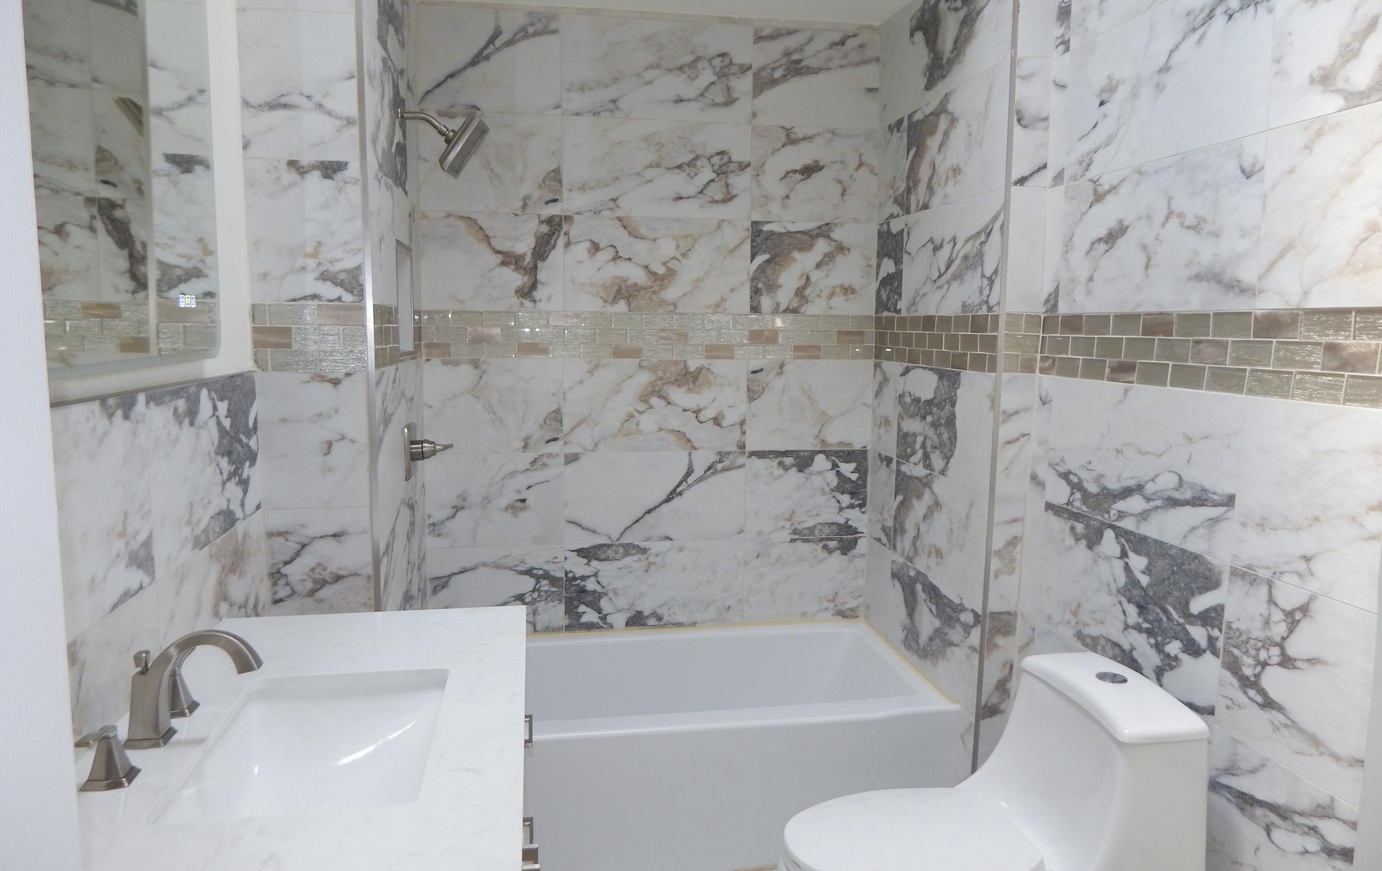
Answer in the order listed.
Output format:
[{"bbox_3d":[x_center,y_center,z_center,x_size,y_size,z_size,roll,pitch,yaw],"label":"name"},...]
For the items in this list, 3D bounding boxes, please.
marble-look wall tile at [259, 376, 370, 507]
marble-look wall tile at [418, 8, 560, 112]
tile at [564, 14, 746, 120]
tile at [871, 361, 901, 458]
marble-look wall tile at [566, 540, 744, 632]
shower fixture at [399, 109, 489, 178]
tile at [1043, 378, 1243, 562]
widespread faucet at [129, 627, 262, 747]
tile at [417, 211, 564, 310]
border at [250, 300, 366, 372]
[{"bbox_3d":[-0.829,0.012,1.943,0.223,0.299,0.010,-1,7,-10],"label":"marble-look wall tile"},{"bbox_3d":[-0.619,-1.144,2.693,0.436,0.301,0.012,-1,7,-8],"label":"marble-look wall tile"},{"bbox_3d":[-0.102,-1.148,2.770,0.605,0.301,0.012,-1,7,-8],"label":"tile"},{"bbox_3d":[0.645,-0.090,2.912,0.010,0.305,0.214,-1,7,-11],"label":"tile"},{"bbox_3d":[-0.118,0.508,2.982,0.605,0.300,0.012,-1,7,-8],"label":"marble-look wall tile"},{"bbox_3d":[-0.666,-0.796,2.348,0.235,0.170,0.160,0,7,-8],"label":"shower fixture"},{"bbox_3d":[0.933,0.045,1.861,0.010,0.305,0.605,-1,7,-10],"label":"tile"},{"bbox_3d":[-0.690,0.348,1.224,0.178,0.154,0.052,-1,7,-10],"label":"widespread faucet"},{"bbox_3d":[-0.626,-0.549,2.782,0.440,0.305,0.010,0,7,-8],"label":"tile"},{"bbox_3d":[-0.835,-0.213,1.935,0.232,0.151,0.010,-1,7,-10],"label":"border"}]

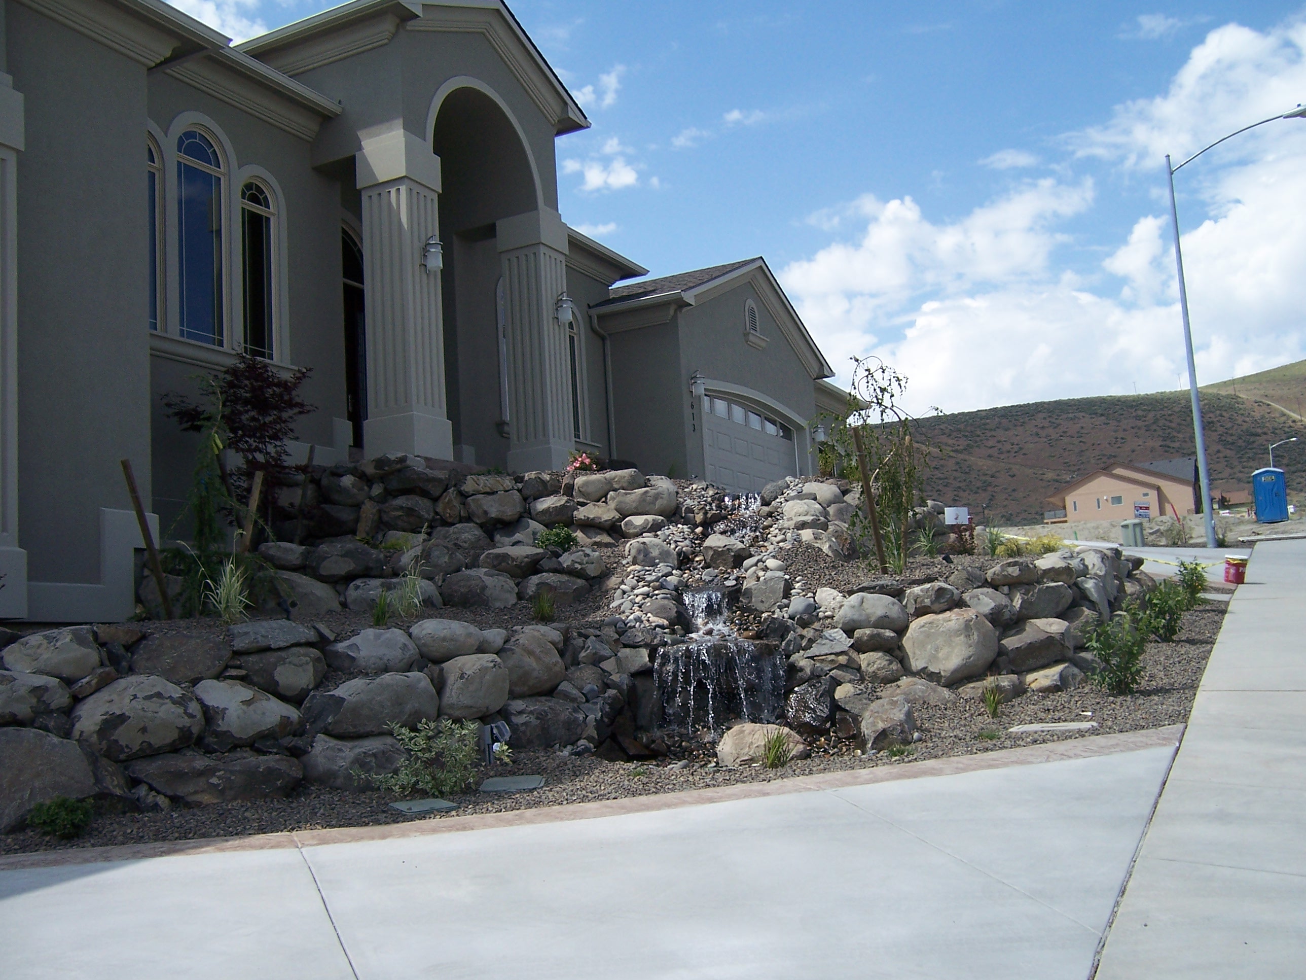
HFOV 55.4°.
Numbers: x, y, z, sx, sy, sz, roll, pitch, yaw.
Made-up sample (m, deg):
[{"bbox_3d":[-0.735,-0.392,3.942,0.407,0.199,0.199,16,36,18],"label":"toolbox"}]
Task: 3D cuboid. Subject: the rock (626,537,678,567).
[{"bbox_3d":[-0.009,0.565,11.300,0.465,0.299,0.400,-3,-7,0],"label":"rock"}]

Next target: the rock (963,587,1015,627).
[{"bbox_3d":[2.727,0.956,10.100,0.448,0.320,0.420,-4,-7,7],"label":"rock"}]

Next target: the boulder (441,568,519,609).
[{"bbox_3d":[-1.740,0.983,12.500,0.782,0.404,0.625,-2,-7,-11],"label":"boulder"}]

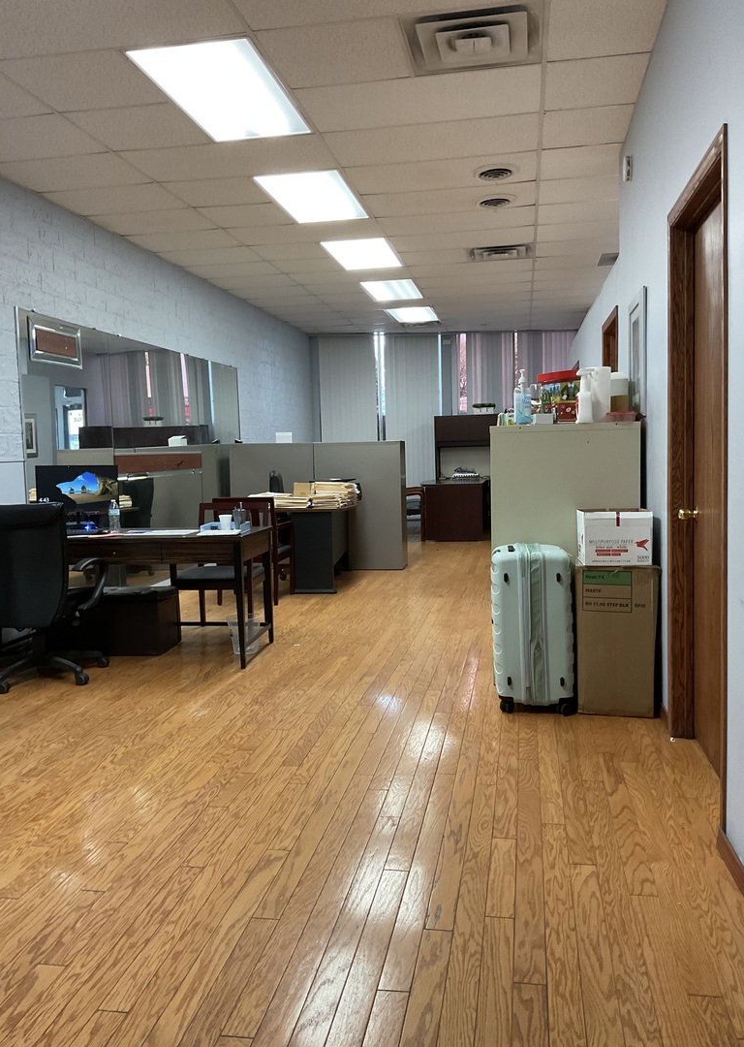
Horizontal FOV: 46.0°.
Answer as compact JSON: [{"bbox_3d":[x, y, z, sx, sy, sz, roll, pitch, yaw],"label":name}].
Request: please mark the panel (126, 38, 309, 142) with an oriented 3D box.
[{"bbox_3d":[-0.711,-2.170,4.409,0.590,0.060,1.190,-1,5,10],"label":"panel"}]

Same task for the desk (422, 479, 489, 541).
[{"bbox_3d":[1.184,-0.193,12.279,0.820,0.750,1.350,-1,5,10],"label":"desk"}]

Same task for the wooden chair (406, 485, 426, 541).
[{"bbox_3d":[0.445,-0.190,12.064,0.600,0.820,0.600,-1,5,10],"label":"wooden chair"}]

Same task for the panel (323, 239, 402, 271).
[{"bbox_3d":[-0.067,-2.449,8.012,0.575,0.050,1.180,-1,5,10],"label":"panel"}]

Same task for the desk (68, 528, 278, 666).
[{"bbox_3d":[-1.443,0.432,5.455,1.550,0.745,0.710,-1,5,10],"label":"desk"}]

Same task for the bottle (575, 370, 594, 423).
[{"bbox_3d":[1.068,-0.636,4.385,0.100,0.275,0.070,-1,5,10],"label":"bottle"}]

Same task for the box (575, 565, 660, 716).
[{"bbox_3d":[1.116,0.509,4.075,0.350,0.670,0.400,-1,5,10],"label":"box"}]

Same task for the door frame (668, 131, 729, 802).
[{"bbox_3d":[1.178,-0.133,3.051,0.140,2.110,1.020,-1,5,10],"label":"door frame"}]

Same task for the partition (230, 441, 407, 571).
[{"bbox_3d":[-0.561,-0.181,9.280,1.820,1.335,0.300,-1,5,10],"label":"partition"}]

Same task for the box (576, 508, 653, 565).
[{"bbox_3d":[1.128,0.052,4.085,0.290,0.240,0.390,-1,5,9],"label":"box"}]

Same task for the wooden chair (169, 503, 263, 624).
[{"bbox_3d":[-1.020,0.317,6.000,0.540,0.880,0.600,-1,5,10],"label":"wooden chair"}]

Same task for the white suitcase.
[{"bbox_3d":[0.767,0.483,4.189,0.365,0.745,0.490,-1,5,10],"label":"white suitcase"}]

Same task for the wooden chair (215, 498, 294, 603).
[{"bbox_3d":[-0.981,0.207,7.389,0.540,0.880,0.610,-1,5,10],"label":"wooden chair"}]

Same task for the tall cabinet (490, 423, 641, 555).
[{"bbox_3d":[1.010,0.149,4.623,0.730,1.324,0.450,-1,5,10],"label":"tall cabinet"}]

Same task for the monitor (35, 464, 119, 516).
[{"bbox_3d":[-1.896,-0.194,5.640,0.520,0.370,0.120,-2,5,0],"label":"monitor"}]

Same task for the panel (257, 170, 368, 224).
[{"bbox_3d":[-0.395,-2.295,6.213,0.575,0.050,1.180,-1,5,10],"label":"panel"}]

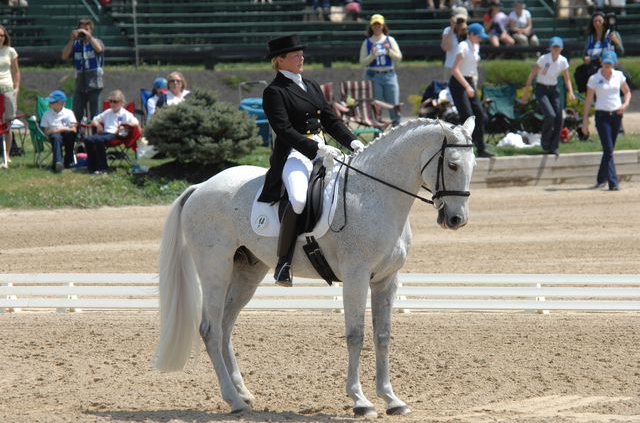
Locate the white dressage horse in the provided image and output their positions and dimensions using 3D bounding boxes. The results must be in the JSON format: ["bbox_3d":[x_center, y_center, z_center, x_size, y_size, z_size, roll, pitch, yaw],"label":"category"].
[{"bbox_3d":[-0.036,0.354,41.850,2.420,1.950,0.660,1,3,30],"label":"white dressage horse"}]

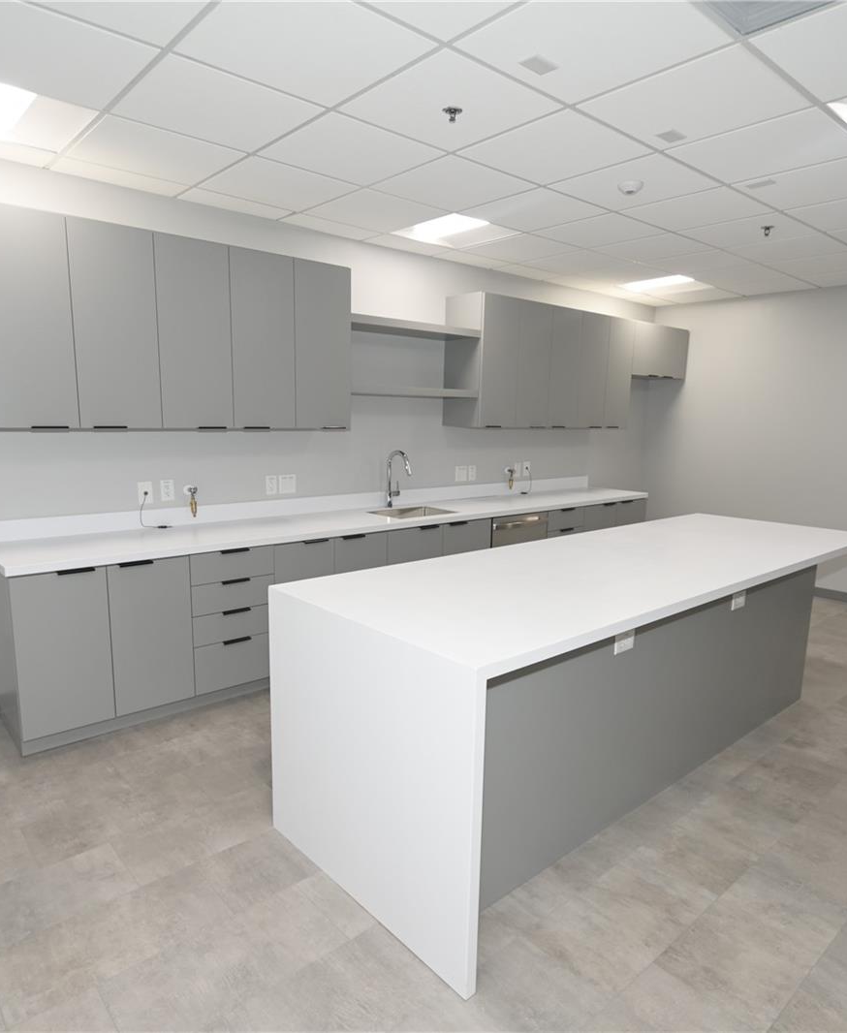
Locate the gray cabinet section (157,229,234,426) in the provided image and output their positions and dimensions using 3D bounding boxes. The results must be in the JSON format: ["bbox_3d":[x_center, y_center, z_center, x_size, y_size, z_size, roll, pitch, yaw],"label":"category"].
[{"bbox_3d":[-1.257,-0.935,3.400,0.375,0.917,0.380,-7,12,-40],"label":"gray cabinet section"}]

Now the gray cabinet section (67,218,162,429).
[{"bbox_3d":[-1.544,-0.902,3.162,0.373,0.917,0.380,-7,12,-40],"label":"gray cabinet section"}]

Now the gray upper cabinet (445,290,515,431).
[{"bbox_3d":[0.434,-1.114,4.750,0.375,0.908,0.380,-6,12,-39],"label":"gray upper cabinet"}]

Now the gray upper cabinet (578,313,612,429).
[{"bbox_3d":[1.283,-1.211,5.451,0.386,0.908,0.380,-6,12,-39],"label":"gray upper cabinet"}]

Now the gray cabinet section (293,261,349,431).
[{"bbox_3d":[-0.686,-1.001,3.874,0.373,0.917,0.380,-7,12,-40],"label":"gray cabinet section"}]

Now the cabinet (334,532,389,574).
[{"bbox_3d":[-0.552,0.450,4.118,0.381,0.772,0.570,-6,12,-39],"label":"cabinet"}]

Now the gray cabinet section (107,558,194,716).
[{"bbox_3d":[-1.499,0.537,3.345,0.387,0.745,0.580,-7,12,-40],"label":"gray cabinet section"}]

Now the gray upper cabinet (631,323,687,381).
[{"bbox_3d":[2.064,-1.528,6.056,0.908,0.445,0.380,-6,12,-39],"label":"gray upper cabinet"}]

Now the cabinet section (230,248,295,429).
[{"bbox_3d":[-0.971,-0.968,3.637,0.371,0.917,0.380,-7,12,-40],"label":"cabinet section"}]

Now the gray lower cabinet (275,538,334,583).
[{"bbox_3d":[-0.845,0.484,3.877,0.381,0.772,0.570,-6,12,-39],"label":"gray lower cabinet"}]

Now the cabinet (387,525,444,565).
[{"bbox_3d":[-0.232,0.414,4.382,0.453,0.772,0.570,-6,12,-39],"label":"cabinet"}]

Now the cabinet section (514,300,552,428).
[{"bbox_3d":[0.725,-1.164,5.045,0.373,0.917,0.380,-7,12,-40],"label":"cabinet section"}]

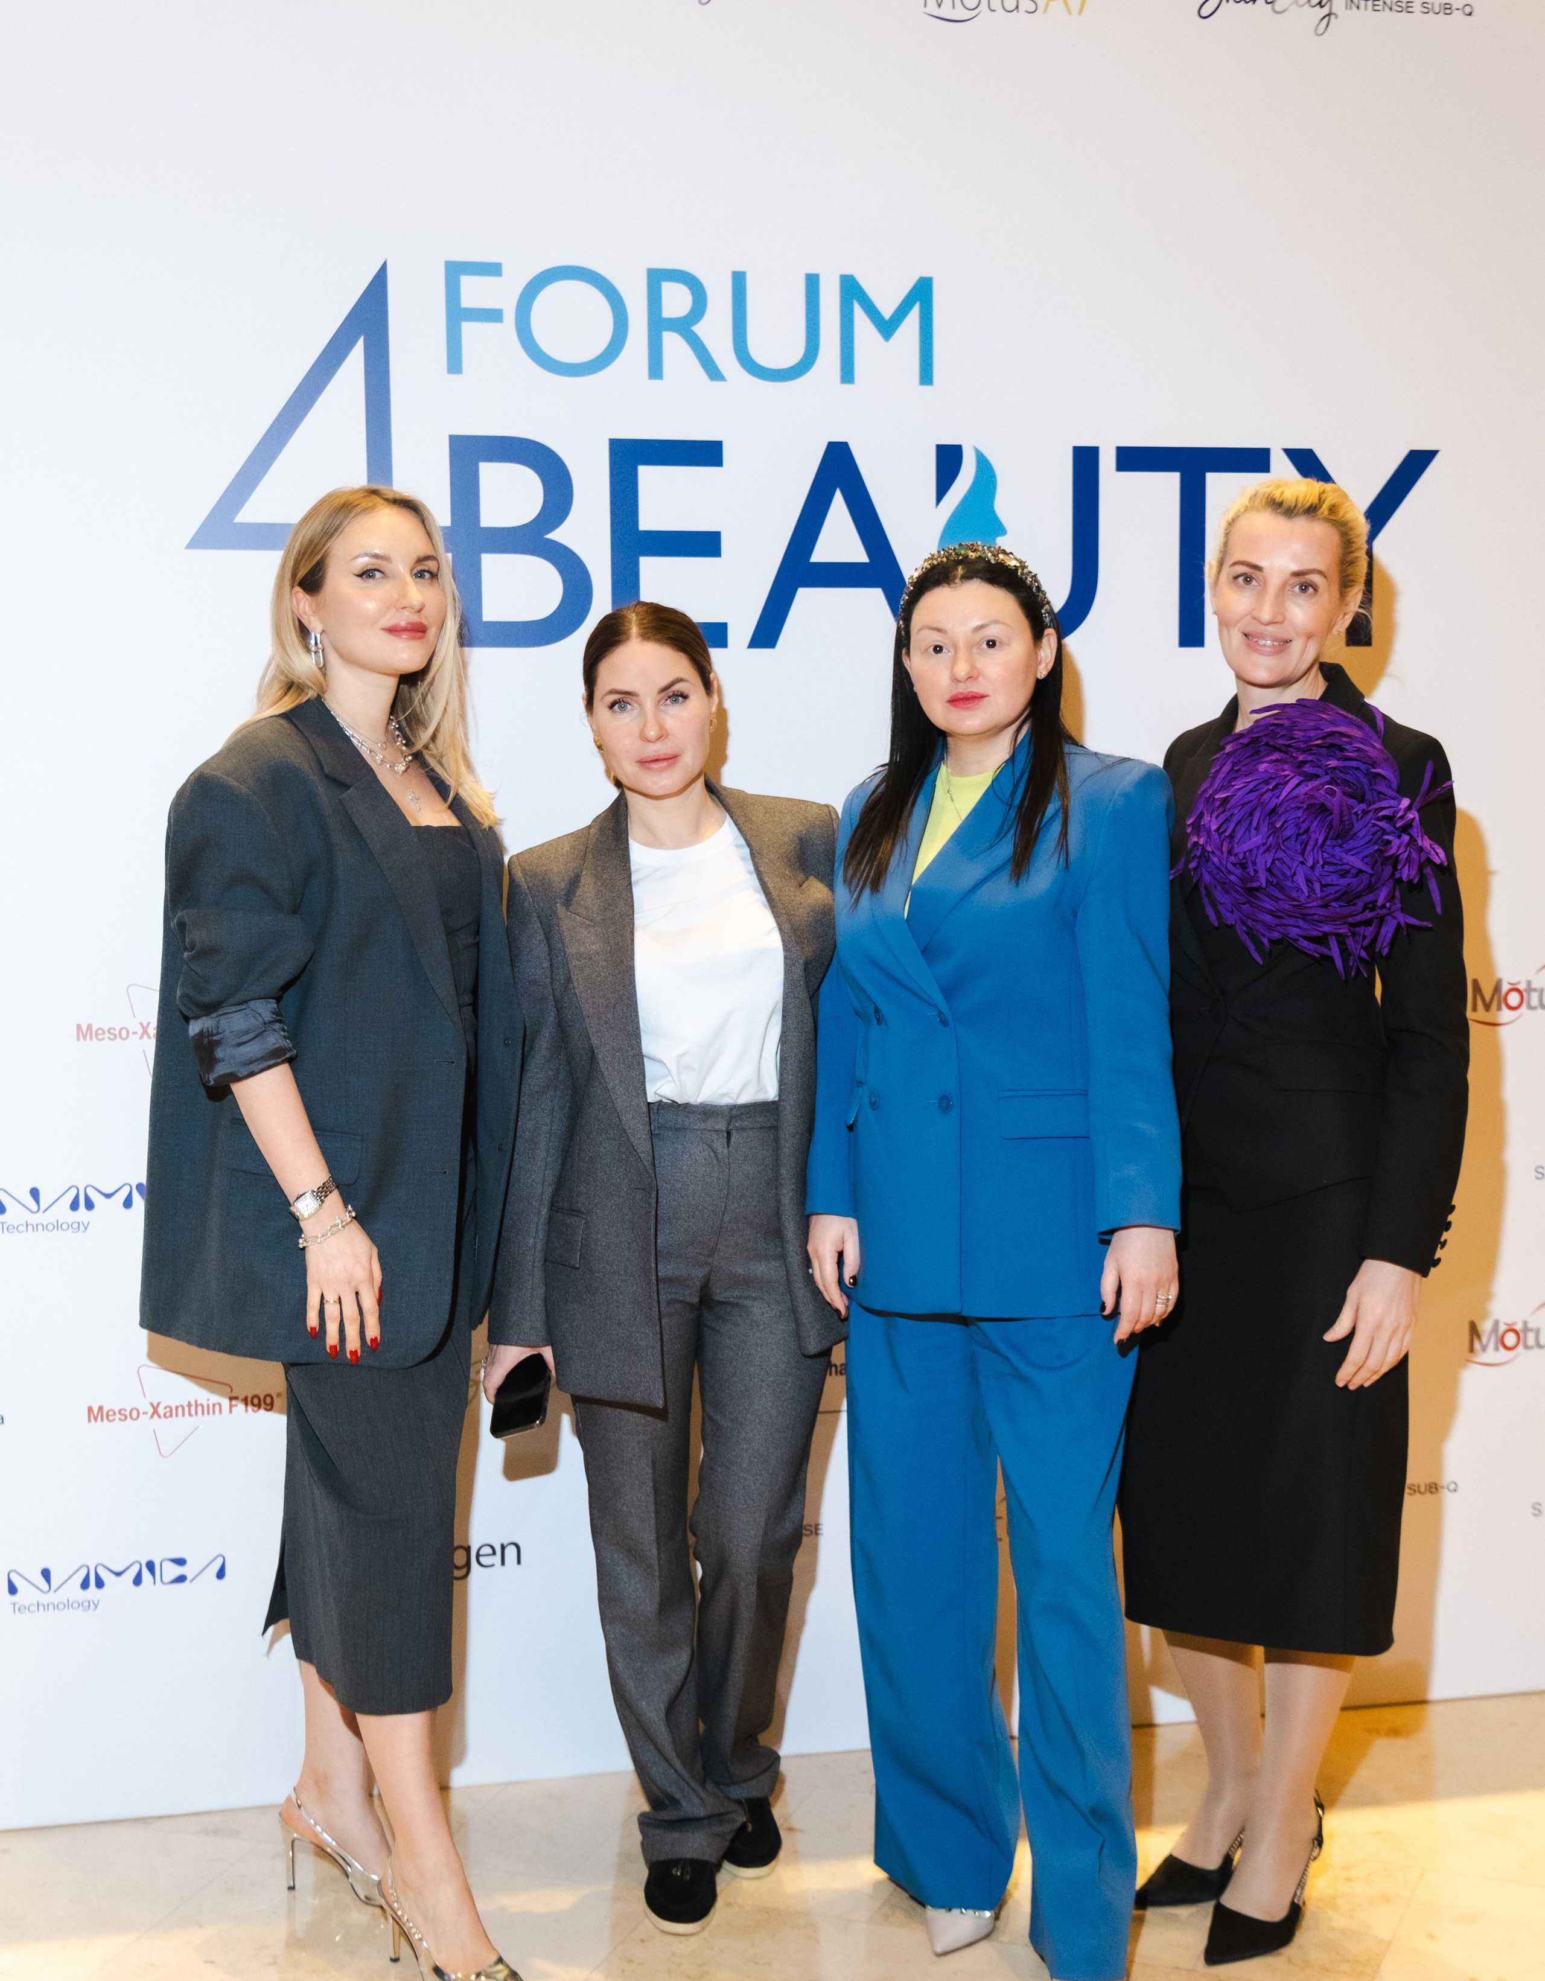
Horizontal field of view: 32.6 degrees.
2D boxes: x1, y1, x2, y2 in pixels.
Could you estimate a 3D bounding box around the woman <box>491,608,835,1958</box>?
[{"bbox_3d":[-0.131,0.344,3.370,0.500,1.670,0.380,-2,5,-10],"label":"woman"}]

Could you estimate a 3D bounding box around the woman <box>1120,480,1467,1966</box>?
[{"bbox_3d":[0.643,0.277,3.275,0.470,1.800,0.380,3,6,36],"label":"woman"}]

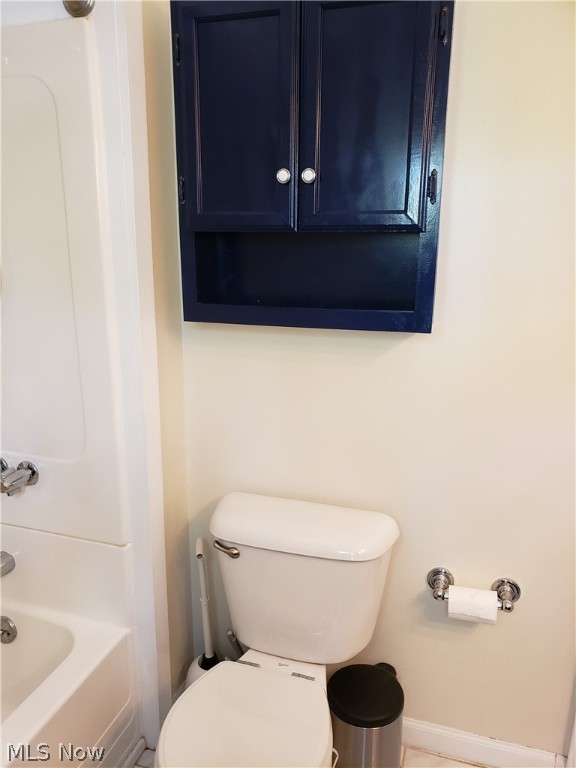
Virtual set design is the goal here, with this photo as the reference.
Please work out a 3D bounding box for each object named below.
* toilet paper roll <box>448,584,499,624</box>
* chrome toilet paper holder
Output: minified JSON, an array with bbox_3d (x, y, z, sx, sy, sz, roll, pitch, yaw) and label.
[{"bbox_3d":[0.442,0.527,1.378,0.108,0.075,0.075,5,15,17],"label":"toilet paper roll"},{"bbox_3d":[0.451,0.510,1.402,0.223,0.066,0.085,5,15,17],"label":"chrome toilet paper holder"}]

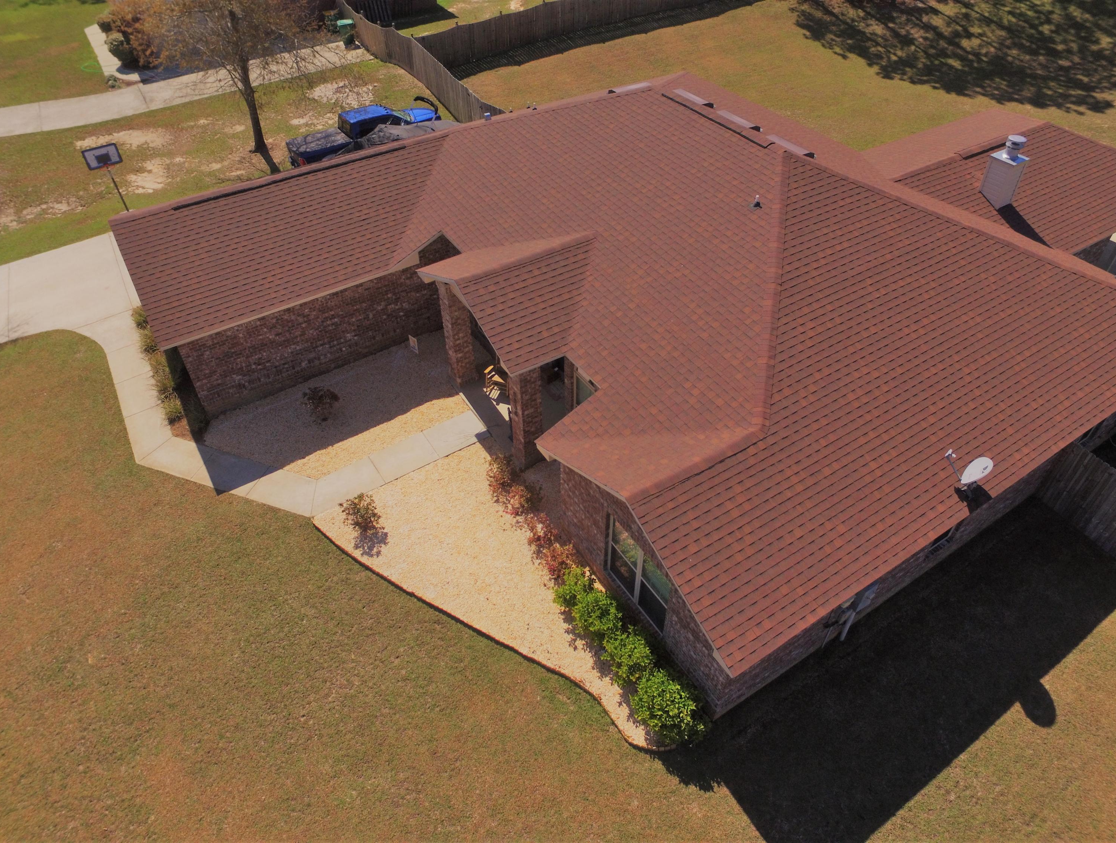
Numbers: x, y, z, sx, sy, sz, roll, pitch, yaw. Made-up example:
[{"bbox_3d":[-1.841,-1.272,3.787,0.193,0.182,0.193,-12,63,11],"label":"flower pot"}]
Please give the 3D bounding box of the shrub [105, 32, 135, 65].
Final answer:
[{"bbox_3d":[-24.740,-21.085,36.774,1.400,1.600,1.400,-24,47,-22],"label":"shrub"}]

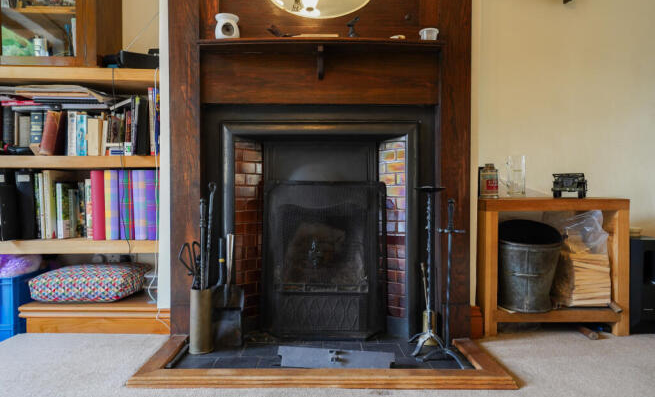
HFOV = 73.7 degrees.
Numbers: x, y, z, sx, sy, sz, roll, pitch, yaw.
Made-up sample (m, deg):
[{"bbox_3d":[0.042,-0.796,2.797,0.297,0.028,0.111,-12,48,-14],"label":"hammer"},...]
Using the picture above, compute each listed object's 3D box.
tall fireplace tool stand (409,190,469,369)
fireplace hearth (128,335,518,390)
[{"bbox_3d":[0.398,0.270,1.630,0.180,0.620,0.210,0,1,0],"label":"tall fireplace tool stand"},{"bbox_3d":[-0.010,0.574,1.575,1.220,0.043,0.420,0,1,0],"label":"fireplace hearth"}]

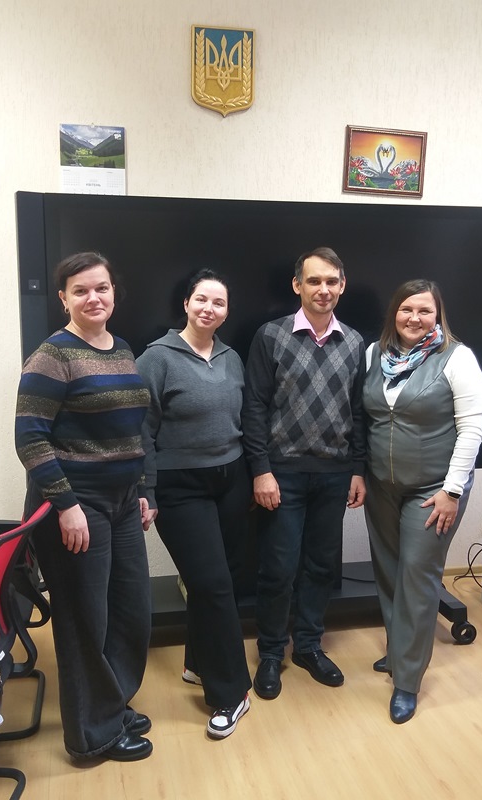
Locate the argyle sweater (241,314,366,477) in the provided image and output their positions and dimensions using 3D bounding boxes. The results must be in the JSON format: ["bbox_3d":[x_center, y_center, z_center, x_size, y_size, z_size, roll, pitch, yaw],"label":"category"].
[{"bbox_3d":[0.245,-0.012,2.360,0.500,0.641,0.280,-2,8,-14],"label":"argyle sweater"}]

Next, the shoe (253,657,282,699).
[{"bbox_3d":[0.114,1.096,2.491,0.110,0.110,0.285,1,8,5],"label":"shoe"}]

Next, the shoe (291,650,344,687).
[{"bbox_3d":[0.318,1.088,2.550,0.110,0.110,0.285,-5,9,-35],"label":"shoe"}]

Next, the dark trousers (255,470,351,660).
[{"bbox_3d":[0.251,0.648,2.447,0.370,0.930,0.280,-2,8,-14],"label":"dark trousers"}]

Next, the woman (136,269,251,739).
[{"bbox_3d":[-0.164,0.363,2.162,0.460,1.650,0.420,-2,8,-12],"label":"woman"}]

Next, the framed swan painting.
[{"bbox_3d":[0.743,-1.220,3.086,0.425,0.330,0.030,1,7,-10],"label":"framed swan painting"}]

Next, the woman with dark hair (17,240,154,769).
[{"bbox_3d":[-0.504,0.370,1.973,0.480,1.685,0.400,-7,10,-43],"label":"woman with dark hair"}]

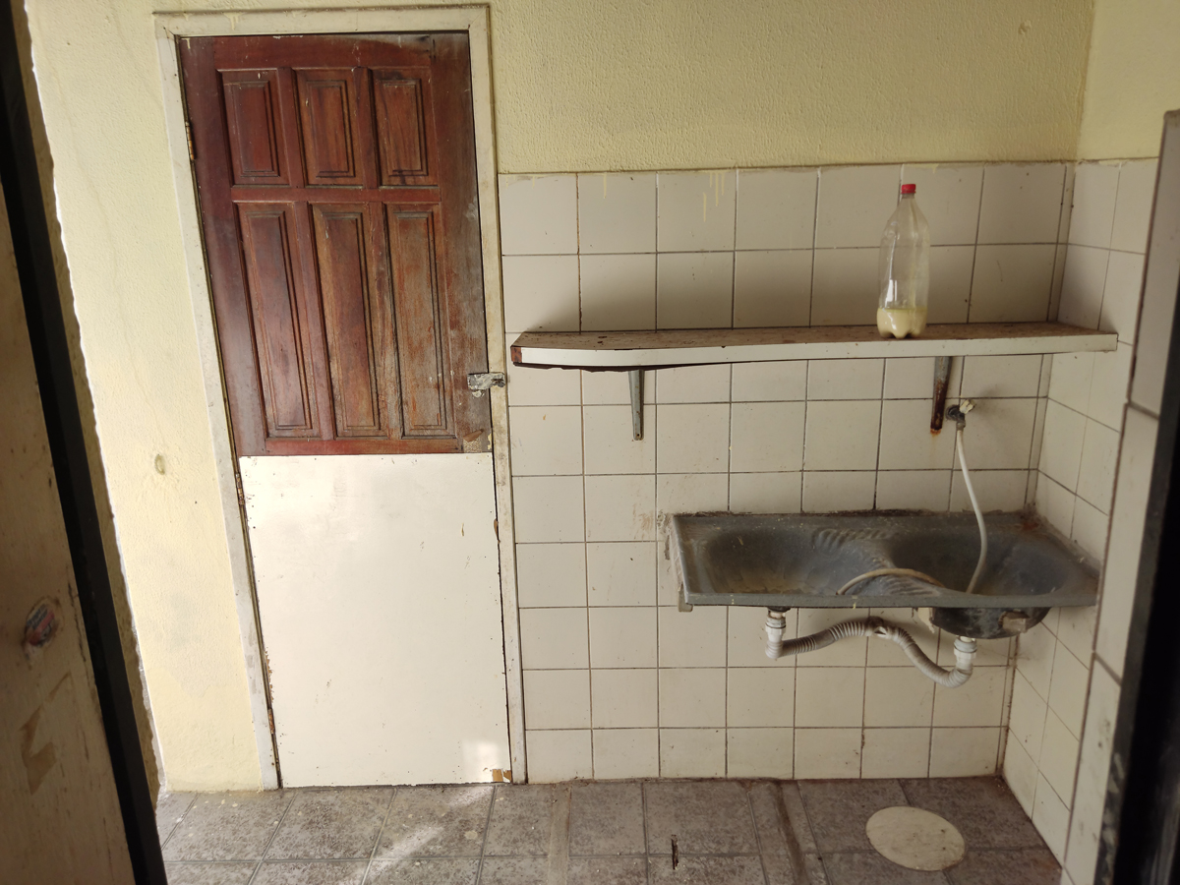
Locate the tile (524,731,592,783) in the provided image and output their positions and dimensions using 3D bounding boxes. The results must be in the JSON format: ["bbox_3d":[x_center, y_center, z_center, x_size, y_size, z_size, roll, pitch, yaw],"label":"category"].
[{"bbox_3d":[-0.093,0.941,2.589,0.200,0.175,0.010,-1,15,2],"label":"tile"}]

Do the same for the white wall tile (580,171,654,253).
[{"bbox_3d":[0.066,-0.580,2.168,0.197,0.195,0.010,-1,15,2],"label":"white wall tile"}]

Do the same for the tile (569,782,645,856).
[{"bbox_3d":[0.049,1.080,2.447,0.208,0.010,0.291,-1,15,2],"label":"tile"}]

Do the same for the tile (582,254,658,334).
[{"bbox_3d":[0.072,-0.387,2.207,0.198,0.195,0.010,-1,15,2],"label":"tile"}]

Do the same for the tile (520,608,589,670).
[{"bbox_3d":[-0.104,0.566,2.460,0.198,0.197,0.009,-1,15,2],"label":"tile"}]

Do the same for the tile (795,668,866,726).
[{"bbox_3d":[0.704,0.750,2.500,0.198,0.197,0.010,-1,16,3],"label":"tile"}]

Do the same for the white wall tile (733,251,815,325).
[{"bbox_3d":[0.469,-0.393,2.188,0.198,0.197,0.009,-1,15,2],"label":"white wall tile"}]

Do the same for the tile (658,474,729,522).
[{"bbox_3d":[0.287,0.182,2.359,0.198,0.197,0.010,-1,16,3],"label":"tile"}]

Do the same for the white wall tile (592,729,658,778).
[{"bbox_3d":[0.107,0.934,2.562,0.197,0.173,0.010,-1,15,2],"label":"white wall tile"}]

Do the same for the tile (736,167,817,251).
[{"bbox_3d":[0.465,-0.586,2.137,0.198,0.197,0.010,-1,16,3],"label":"tile"}]

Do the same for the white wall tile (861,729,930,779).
[{"bbox_3d":[0.906,0.922,2.538,0.198,0.175,0.010,-1,15,2],"label":"white wall tile"}]

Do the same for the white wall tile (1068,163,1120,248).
[{"bbox_3d":[1.190,-0.567,2.008,0.010,0.195,0.196,-1,15,3],"label":"white wall tile"}]

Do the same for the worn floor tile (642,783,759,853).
[{"bbox_3d":[0.309,1.062,2.417,0.302,0.010,0.300,-1,15,2],"label":"worn floor tile"}]

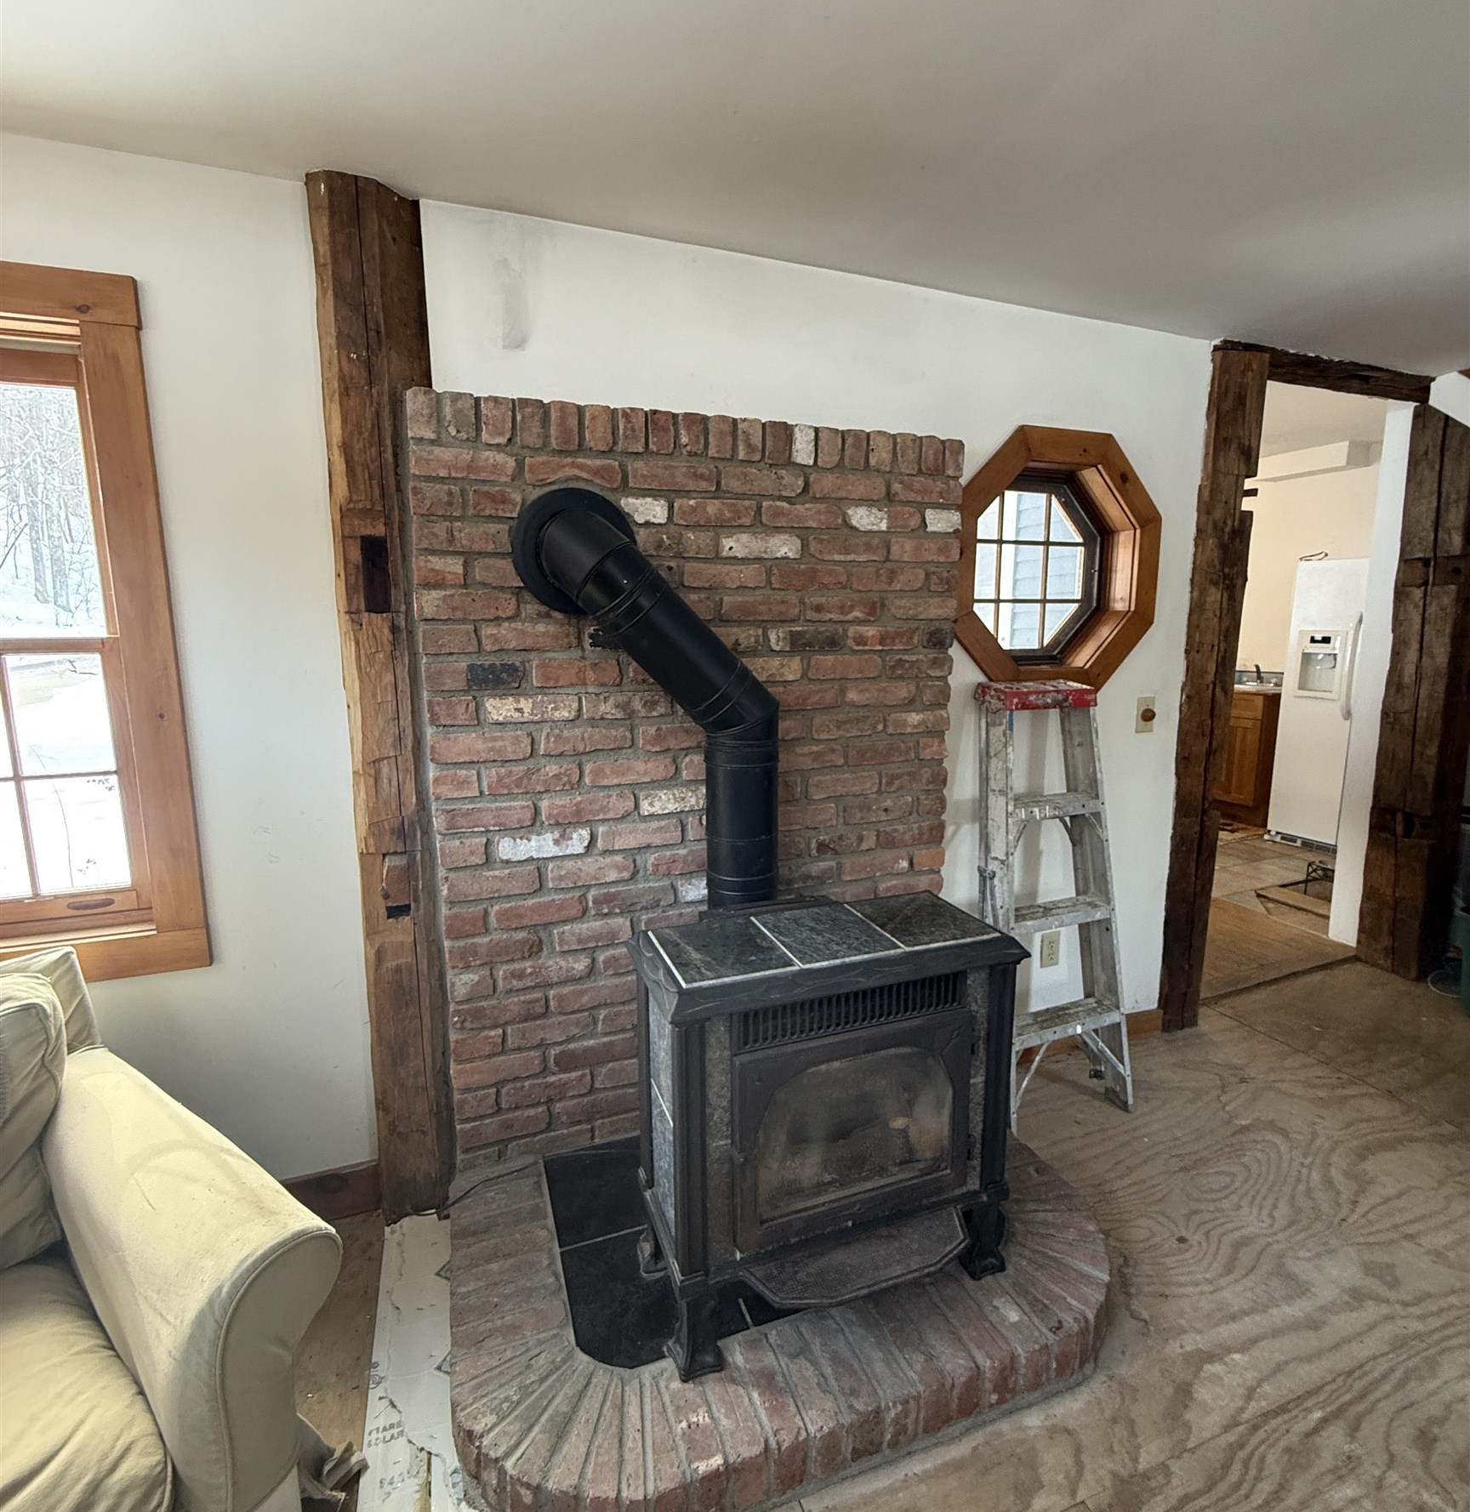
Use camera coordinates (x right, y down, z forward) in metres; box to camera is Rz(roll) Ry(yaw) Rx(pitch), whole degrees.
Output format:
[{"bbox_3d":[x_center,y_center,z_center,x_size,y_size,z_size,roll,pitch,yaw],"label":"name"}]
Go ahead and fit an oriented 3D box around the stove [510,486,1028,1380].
[{"bbox_3d":[0.044,0.225,1.554,0.815,1.531,0.745,-4,10,-20],"label":"stove"}]

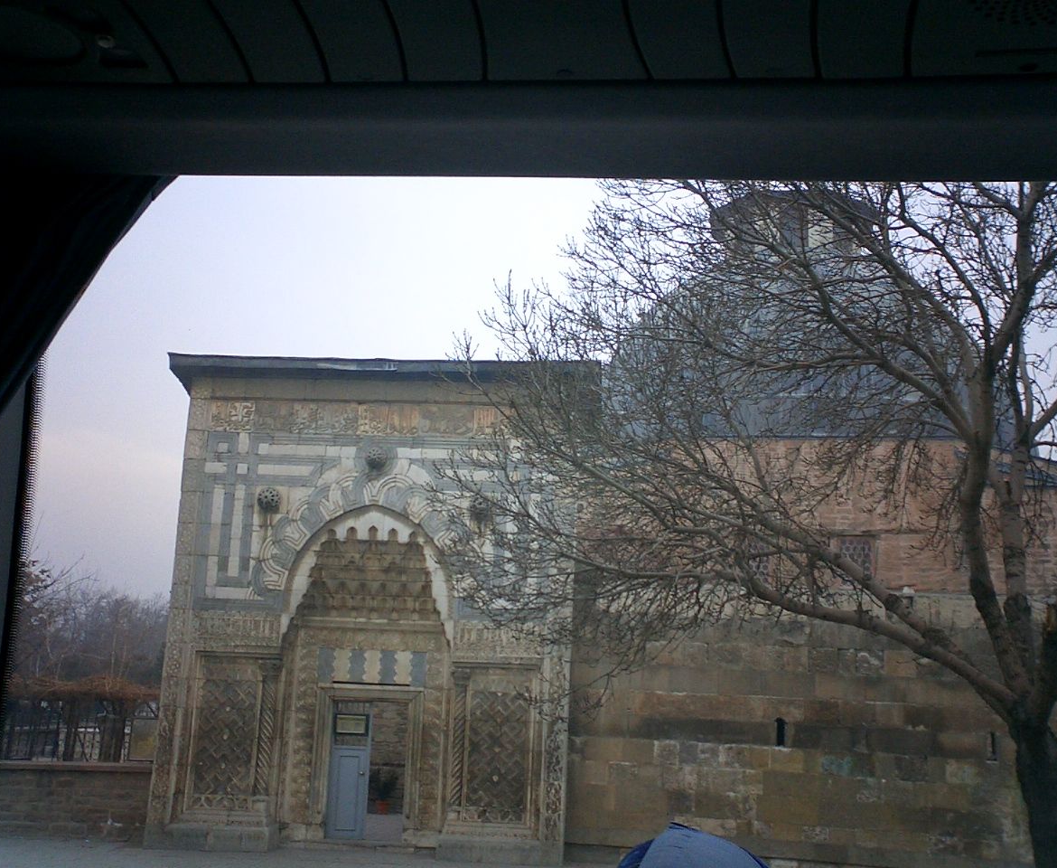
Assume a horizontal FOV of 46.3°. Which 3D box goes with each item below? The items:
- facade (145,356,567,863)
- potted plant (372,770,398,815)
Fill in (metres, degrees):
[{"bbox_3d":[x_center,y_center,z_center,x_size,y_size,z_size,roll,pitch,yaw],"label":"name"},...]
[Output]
[{"bbox_3d":[-2.845,3.144,23.019,7.480,8.860,1.700,1,-13,4],"label":"facade"},{"bbox_3d":[-3.202,7.916,27.384,0.600,0.952,0.600,1,-13,4],"label":"potted plant"}]

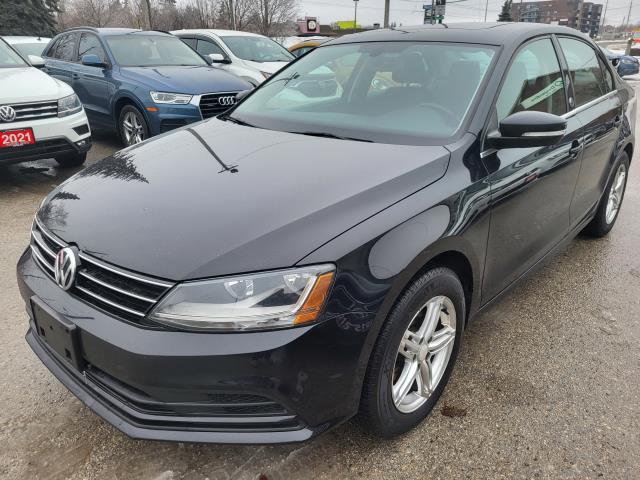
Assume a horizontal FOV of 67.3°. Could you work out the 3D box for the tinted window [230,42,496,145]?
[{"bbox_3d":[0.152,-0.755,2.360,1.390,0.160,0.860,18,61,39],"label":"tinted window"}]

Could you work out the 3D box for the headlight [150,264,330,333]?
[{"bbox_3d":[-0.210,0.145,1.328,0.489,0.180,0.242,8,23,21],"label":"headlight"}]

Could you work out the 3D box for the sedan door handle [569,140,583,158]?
[{"bbox_3d":[1.276,-0.444,2.398,0.060,0.055,0.200,18,28,39],"label":"sedan door handle"}]

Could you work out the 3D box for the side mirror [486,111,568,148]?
[{"bbox_3d":[0.816,-0.423,1.859,0.260,0.160,0.170,18,28,39],"label":"side mirror"}]

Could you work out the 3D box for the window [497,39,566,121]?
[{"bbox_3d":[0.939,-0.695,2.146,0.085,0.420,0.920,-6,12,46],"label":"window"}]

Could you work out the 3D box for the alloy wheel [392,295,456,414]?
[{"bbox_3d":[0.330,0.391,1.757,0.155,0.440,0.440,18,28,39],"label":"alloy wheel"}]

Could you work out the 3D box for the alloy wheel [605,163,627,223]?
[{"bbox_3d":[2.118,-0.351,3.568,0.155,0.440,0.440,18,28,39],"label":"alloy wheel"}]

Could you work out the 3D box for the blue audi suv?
[{"bbox_3d":[-2.705,-2.320,7.211,4.390,1.600,1.840,18,28,38],"label":"blue audi suv"}]

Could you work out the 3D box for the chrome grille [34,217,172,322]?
[{"bbox_3d":[-0.797,0.091,1.569,1.000,0.195,0.140,18,28,39],"label":"chrome grille"}]

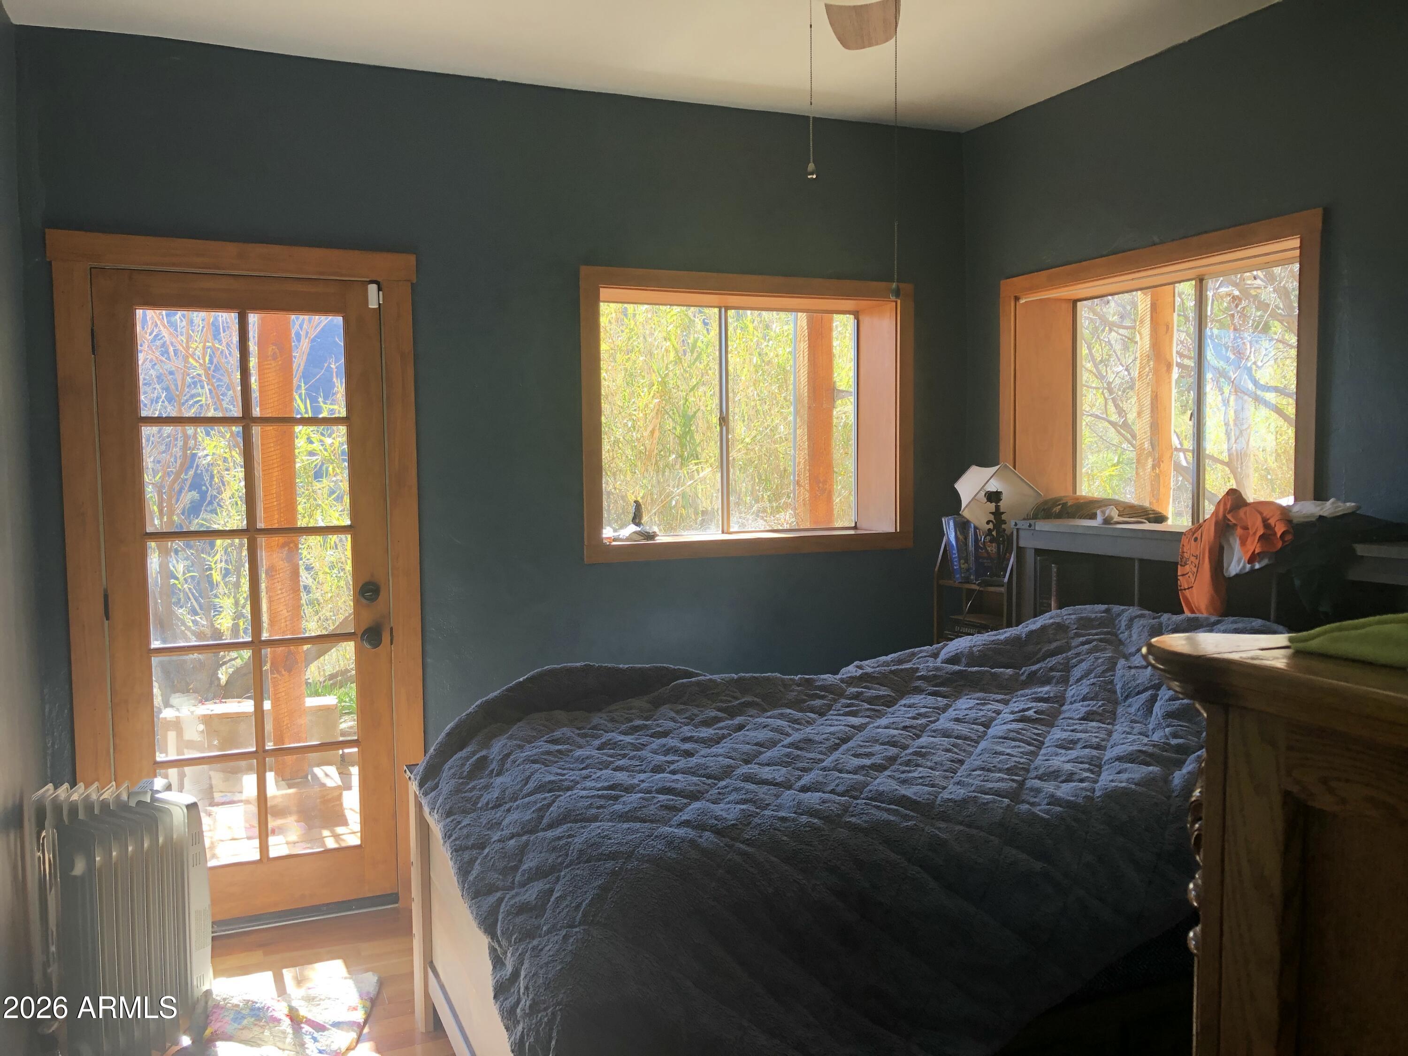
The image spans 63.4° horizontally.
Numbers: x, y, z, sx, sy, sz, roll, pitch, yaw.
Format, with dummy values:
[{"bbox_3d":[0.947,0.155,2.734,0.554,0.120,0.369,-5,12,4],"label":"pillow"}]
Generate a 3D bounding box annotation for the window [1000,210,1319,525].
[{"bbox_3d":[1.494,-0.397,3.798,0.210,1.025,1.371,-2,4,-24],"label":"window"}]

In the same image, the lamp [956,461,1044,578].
[{"bbox_3d":[1.025,-0.017,4.070,0.300,0.425,0.255,-2,4,-24],"label":"lamp"}]

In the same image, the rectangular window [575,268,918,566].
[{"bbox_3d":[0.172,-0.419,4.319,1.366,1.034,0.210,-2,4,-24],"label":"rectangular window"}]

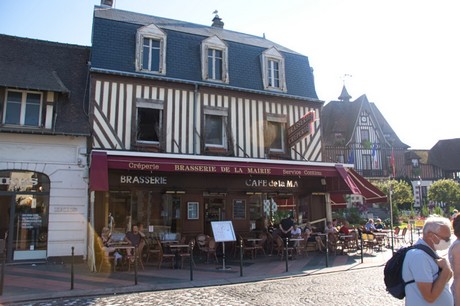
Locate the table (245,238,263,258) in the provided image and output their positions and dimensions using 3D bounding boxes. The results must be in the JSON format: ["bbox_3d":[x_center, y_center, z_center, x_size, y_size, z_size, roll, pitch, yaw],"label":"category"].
[{"bbox_3d":[0.900,3.652,13.161,0.600,0.740,0.600,3,-10,-20],"label":"table"}]

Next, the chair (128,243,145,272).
[{"bbox_3d":[-2.862,3.198,10.718,0.540,0.890,0.470,3,-10,-18],"label":"chair"}]

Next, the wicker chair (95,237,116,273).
[{"bbox_3d":[-3.826,3.195,10.726,0.580,0.920,0.500,3,-10,-18],"label":"wicker chair"}]

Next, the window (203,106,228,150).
[{"bbox_3d":[-0.611,-1.102,15.229,1.102,1.857,0.200,3,-11,-22],"label":"window"}]

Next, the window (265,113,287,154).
[{"bbox_3d":[2.231,-0.940,16.389,1.095,1.855,0.200,3,-11,-22],"label":"window"}]

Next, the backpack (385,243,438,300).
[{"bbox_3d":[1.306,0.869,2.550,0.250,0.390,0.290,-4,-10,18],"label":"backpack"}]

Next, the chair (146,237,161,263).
[{"bbox_3d":[-2.773,3.520,12.597,0.540,0.890,0.470,3,-10,-20],"label":"chair"}]

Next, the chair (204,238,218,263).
[{"bbox_3d":[-0.636,3.465,12.330,0.450,0.860,0.520,1,-10,-10],"label":"chair"}]

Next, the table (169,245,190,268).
[{"bbox_3d":[-1.620,3.324,11.091,0.600,0.740,0.600,3,-10,-18],"label":"table"}]

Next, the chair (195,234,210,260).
[{"bbox_3d":[-1.017,3.518,12.761,0.550,0.910,0.480,-5,-11,25],"label":"chair"}]

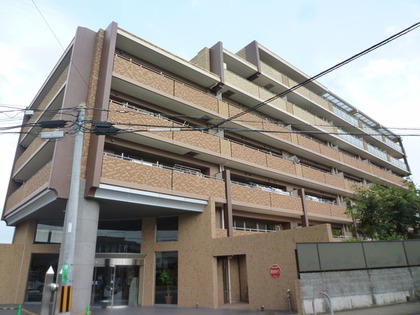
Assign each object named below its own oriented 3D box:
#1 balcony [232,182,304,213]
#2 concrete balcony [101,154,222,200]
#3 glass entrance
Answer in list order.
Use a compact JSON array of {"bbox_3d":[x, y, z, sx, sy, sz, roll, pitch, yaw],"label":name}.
[{"bbox_3d":[3.801,3.077,21.822,7.577,1.277,1.400,15,-26,-37],"label":"balcony"},{"bbox_3d":[-2.469,1.378,16.857,7.768,1.277,1.400,15,-26,-37],"label":"concrete balcony"},{"bbox_3d":[-5.299,7.154,17.029,2.800,2.120,0.250,-4,-21,6],"label":"glass entrance"}]

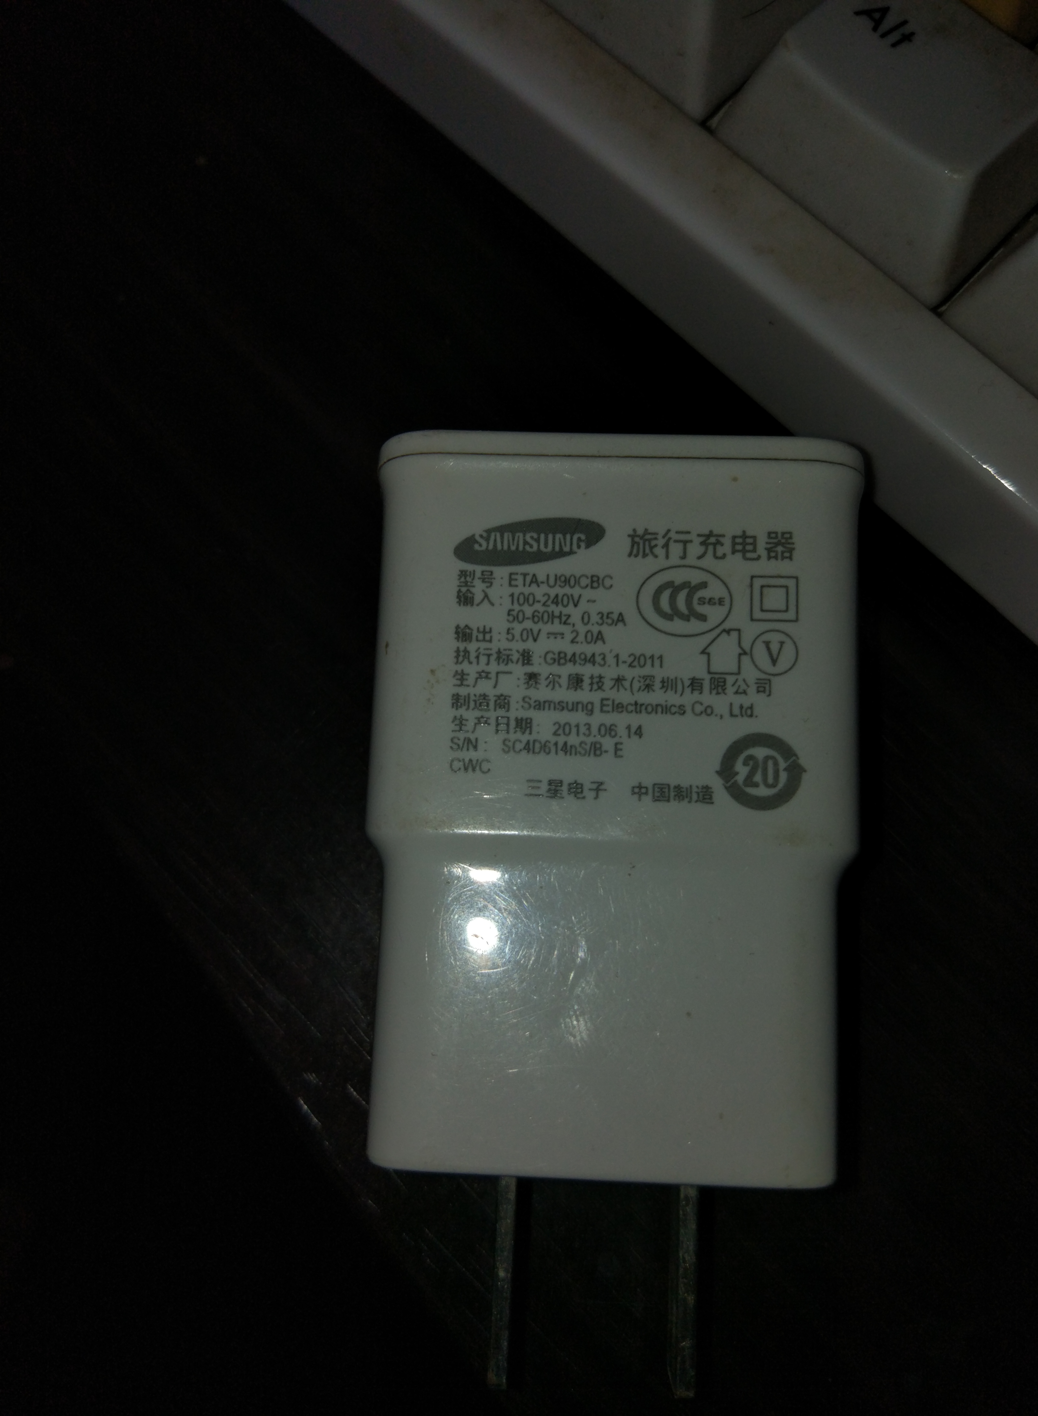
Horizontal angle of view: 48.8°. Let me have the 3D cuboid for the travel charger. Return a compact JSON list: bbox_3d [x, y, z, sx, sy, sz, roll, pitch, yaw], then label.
[{"bbox_3d":[0.007,0.015,0.085,0.034,0.023,0.066,2,83,2],"label":"travel charger"}]

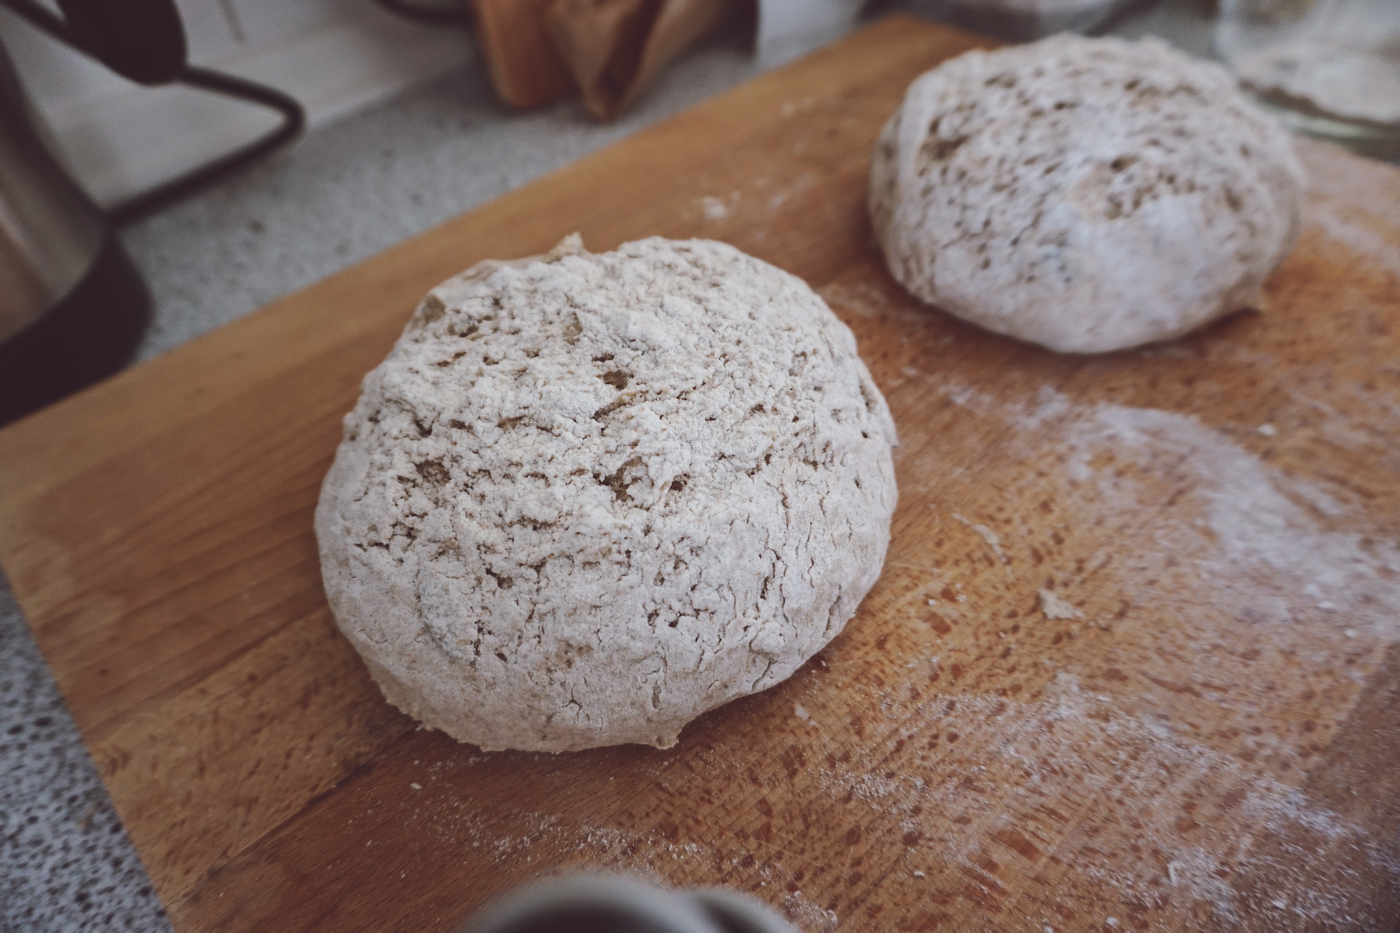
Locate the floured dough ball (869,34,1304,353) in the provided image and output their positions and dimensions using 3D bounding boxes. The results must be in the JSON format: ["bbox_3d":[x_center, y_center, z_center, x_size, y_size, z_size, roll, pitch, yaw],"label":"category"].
[{"bbox_3d":[0.150,-0.126,0.371,0.162,0.068,0.164,-2,46,3],"label":"floured dough ball"}]

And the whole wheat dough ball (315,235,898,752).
[{"bbox_3d":[-0.029,-0.013,0.274,0.174,0.073,0.172,-2,46,3],"label":"whole wheat dough ball"}]

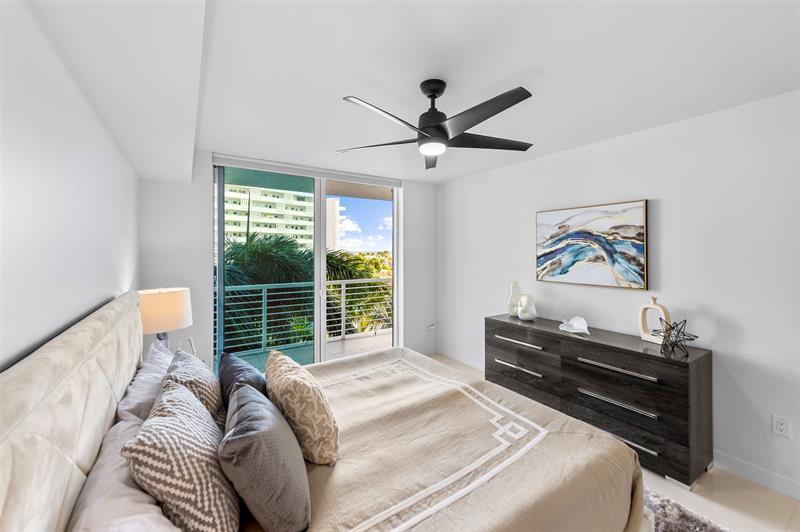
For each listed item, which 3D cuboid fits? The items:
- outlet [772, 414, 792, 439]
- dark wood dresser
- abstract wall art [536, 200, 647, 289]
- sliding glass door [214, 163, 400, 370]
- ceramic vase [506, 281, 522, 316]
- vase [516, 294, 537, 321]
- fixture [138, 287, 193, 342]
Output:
[{"bbox_3d":[2.434,1.025,1.984,0.010,0.120,0.077,-2,3,-35],"label":"outlet"},{"bbox_3d":[1.574,0.997,2.798,0.448,0.827,1.658,-2,3,-35],"label":"dark wood dresser"},{"bbox_3d":[1.735,-0.188,2.916,0.045,0.722,0.942,-2,3,-35],"label":"abstract wall art"},{"bbox_3d":[-0.913,0.157,3.725,2.200,2.410,0.120,-2,3,-35],"label":"sliding glass door"},{"bbox_3d":[1.258,0.359,3.401,0.120,0.375,0.140,-2,3,-35],"label":"ceramic vase"},{"bbox_3d":[1.332,0.435,3.260,0.135,0.265,0.160,-2,3,-35],"label":"vase"},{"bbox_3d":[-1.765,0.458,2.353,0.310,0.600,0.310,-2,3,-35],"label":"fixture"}]

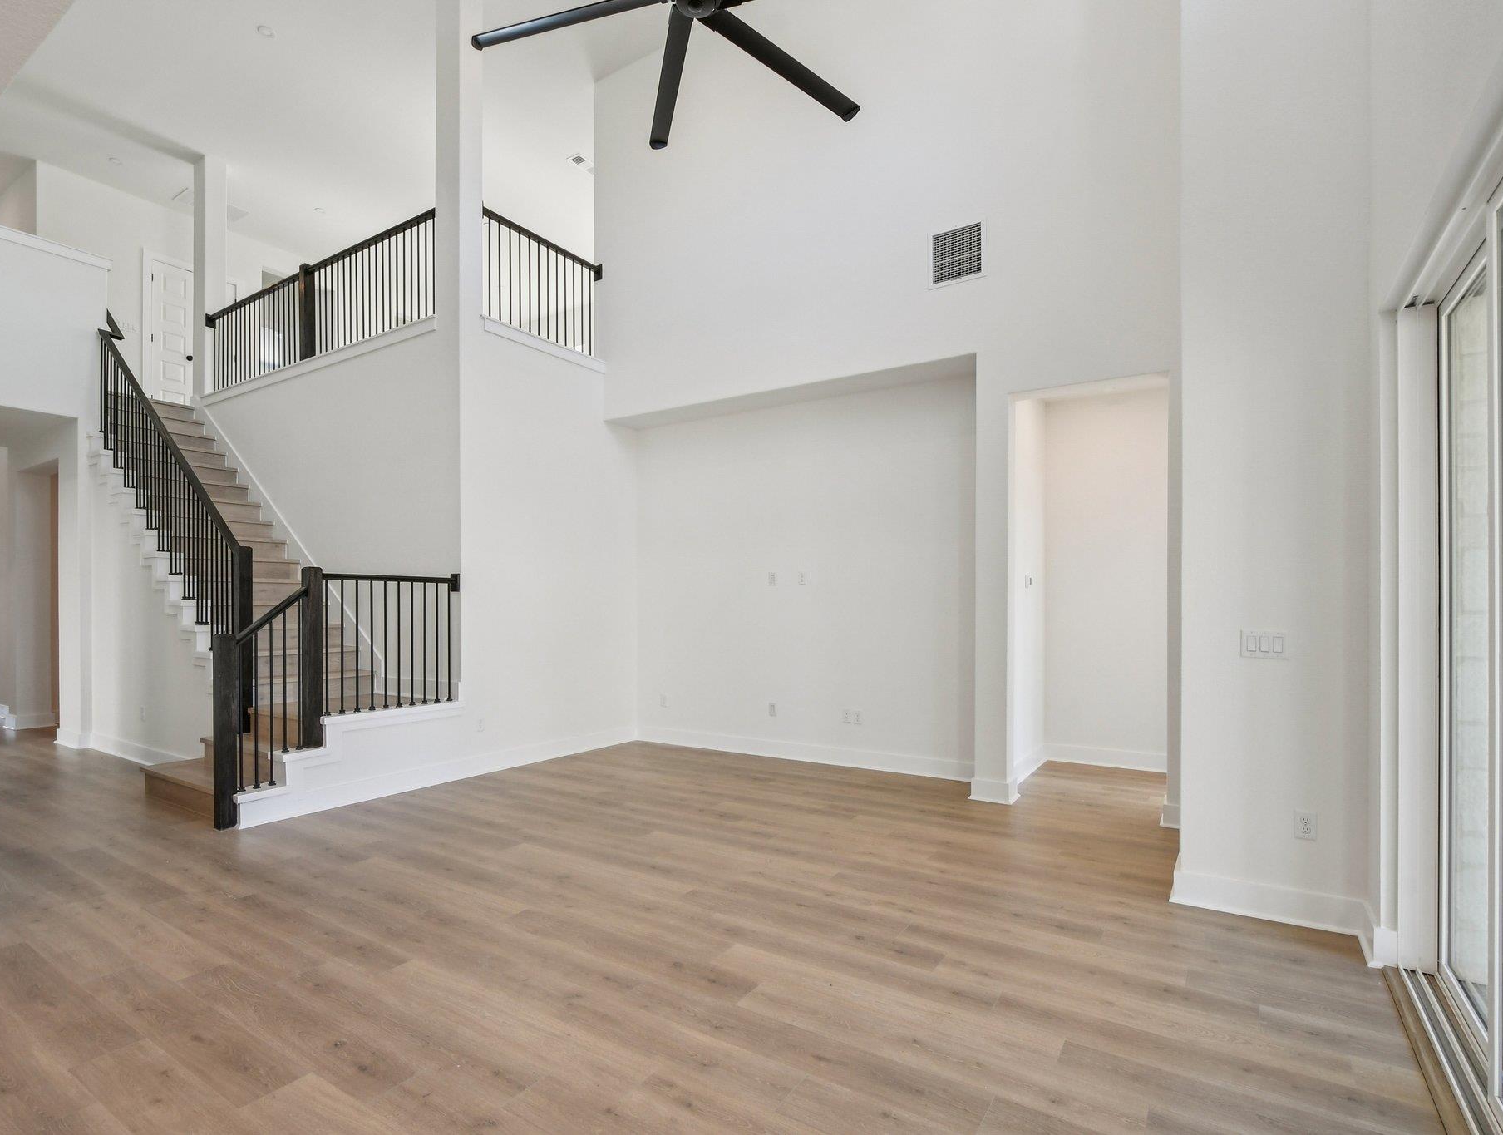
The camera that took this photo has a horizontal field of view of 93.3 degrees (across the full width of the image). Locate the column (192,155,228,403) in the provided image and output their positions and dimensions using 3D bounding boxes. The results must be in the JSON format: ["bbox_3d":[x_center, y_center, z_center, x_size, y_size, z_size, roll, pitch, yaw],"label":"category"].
[{"bbox_3d":[-5.815,-3.099,7.630,0.250,2.640,0.210,-1,-2,32],"label":"column"}]

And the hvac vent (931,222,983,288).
[{"bbox_3d":[1.410,-2.139,4.851,0.395,0.405,0.025,-1,-2,31],"label":"hvac vent"}]

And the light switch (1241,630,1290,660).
[{"bbox_3d":[2.157,0.327,2.977,0.163,0.116,0.012,-1,-2,31],"label":"light switch"}]

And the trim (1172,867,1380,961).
[{"bbox_3d":[2.047,1.390,2.849,0.650,0.142,0.280,-1,-2,31],"label":"trim"}]

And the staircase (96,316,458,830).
[{"bbox_3d":[-4.401,-0.325,5.802,4.250,3.880,1.520,-1,-2,32],"label":"staircase"}]

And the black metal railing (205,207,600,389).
[{"bbox_3d":[-3.598,-2.281,7.021,4.200,0.860,1.450,-1,-2,32],"label":"black metal railing"}]

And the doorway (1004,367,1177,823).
[{"bbox_3d":[2.123,0.201,4.497,0.934,2.690,0.140,-1,-2,31],"label":"doorway"}]

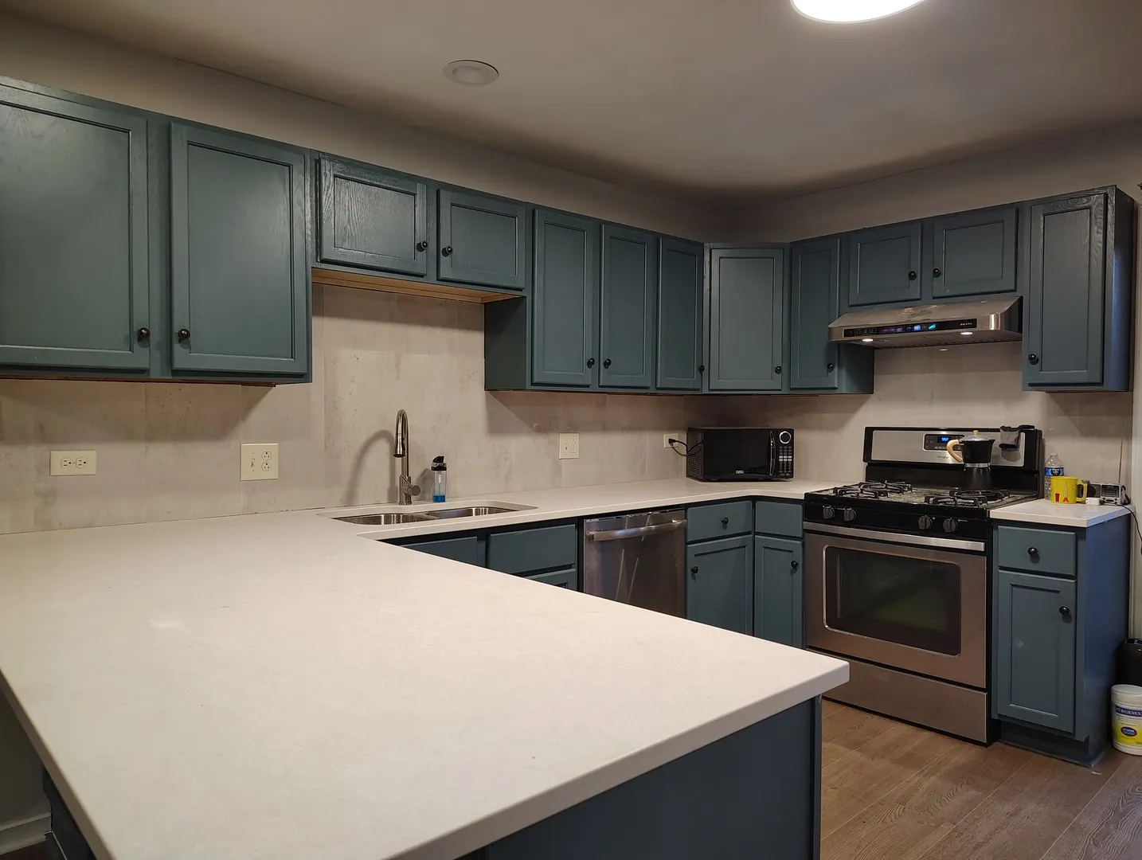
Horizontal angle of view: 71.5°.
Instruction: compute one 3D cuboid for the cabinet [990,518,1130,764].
[{"bbox_3d":[1.911,0.770,3.090,0.617,0.869,0.308,-1,2,-43],"label":"cabinet"}]

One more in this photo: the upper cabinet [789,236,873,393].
[{"bbox_3d":[1.295,-0.555,3.950,0.306,0.759,0.301,-1,2,-43],"label":"upper cabinet"}]

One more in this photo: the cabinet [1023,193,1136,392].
[{"bbox_3d":[2.025,-0.536,3.171,0.306,0.759,0.309,-1,2,-43],"label":"cabinet"}]

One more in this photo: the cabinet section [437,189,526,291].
[{"bbox_3d":[-0.455,-0.729,3.166,0.435,0.350,0.320,-1,2,-43],"label":"cabinet section"}]

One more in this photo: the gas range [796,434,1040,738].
[{"bbox_3d":[1.516,0.600,3.471,0.627,1.189,0.771,-1,2,-43],"label":"gas range"}]

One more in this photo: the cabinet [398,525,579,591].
[{"bbox_3d":[-0.496,0.769,2.894,0.913,0.865,0.617,-1,2,-43],"label":"cabinet"}]

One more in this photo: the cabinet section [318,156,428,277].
[{"bbox_3d":[-0.787,-0.724,2.857,0.432,0.350,0.320,-1,2,-43],"label":"cabinet section"}]

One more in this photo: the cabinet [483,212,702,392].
[{"bbox_3d":[0.155,-0.553,3.686,1.147,0.759,0.306,-1,2,-43],"label":"cabinet"}]

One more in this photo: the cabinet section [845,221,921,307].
[{"bbox_3d":[1.549,-0.741,3.713,0.320,0.350,0.350,-1,2,-43],"label":"cabinet section"}]

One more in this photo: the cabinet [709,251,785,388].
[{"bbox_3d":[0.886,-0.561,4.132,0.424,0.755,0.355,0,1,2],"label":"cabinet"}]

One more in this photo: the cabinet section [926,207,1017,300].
[{"bbox_3d":[1.809,-0.734,3.433,0.320,0.350,0.345,-1,2,-43],"label":"cabinet section"}]

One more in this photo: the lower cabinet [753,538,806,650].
[{"bbox_3d":[1.153,0.795,3.855,0.558,0.622,0.269,-1,2,-43],"label":"lower cabinet"}]

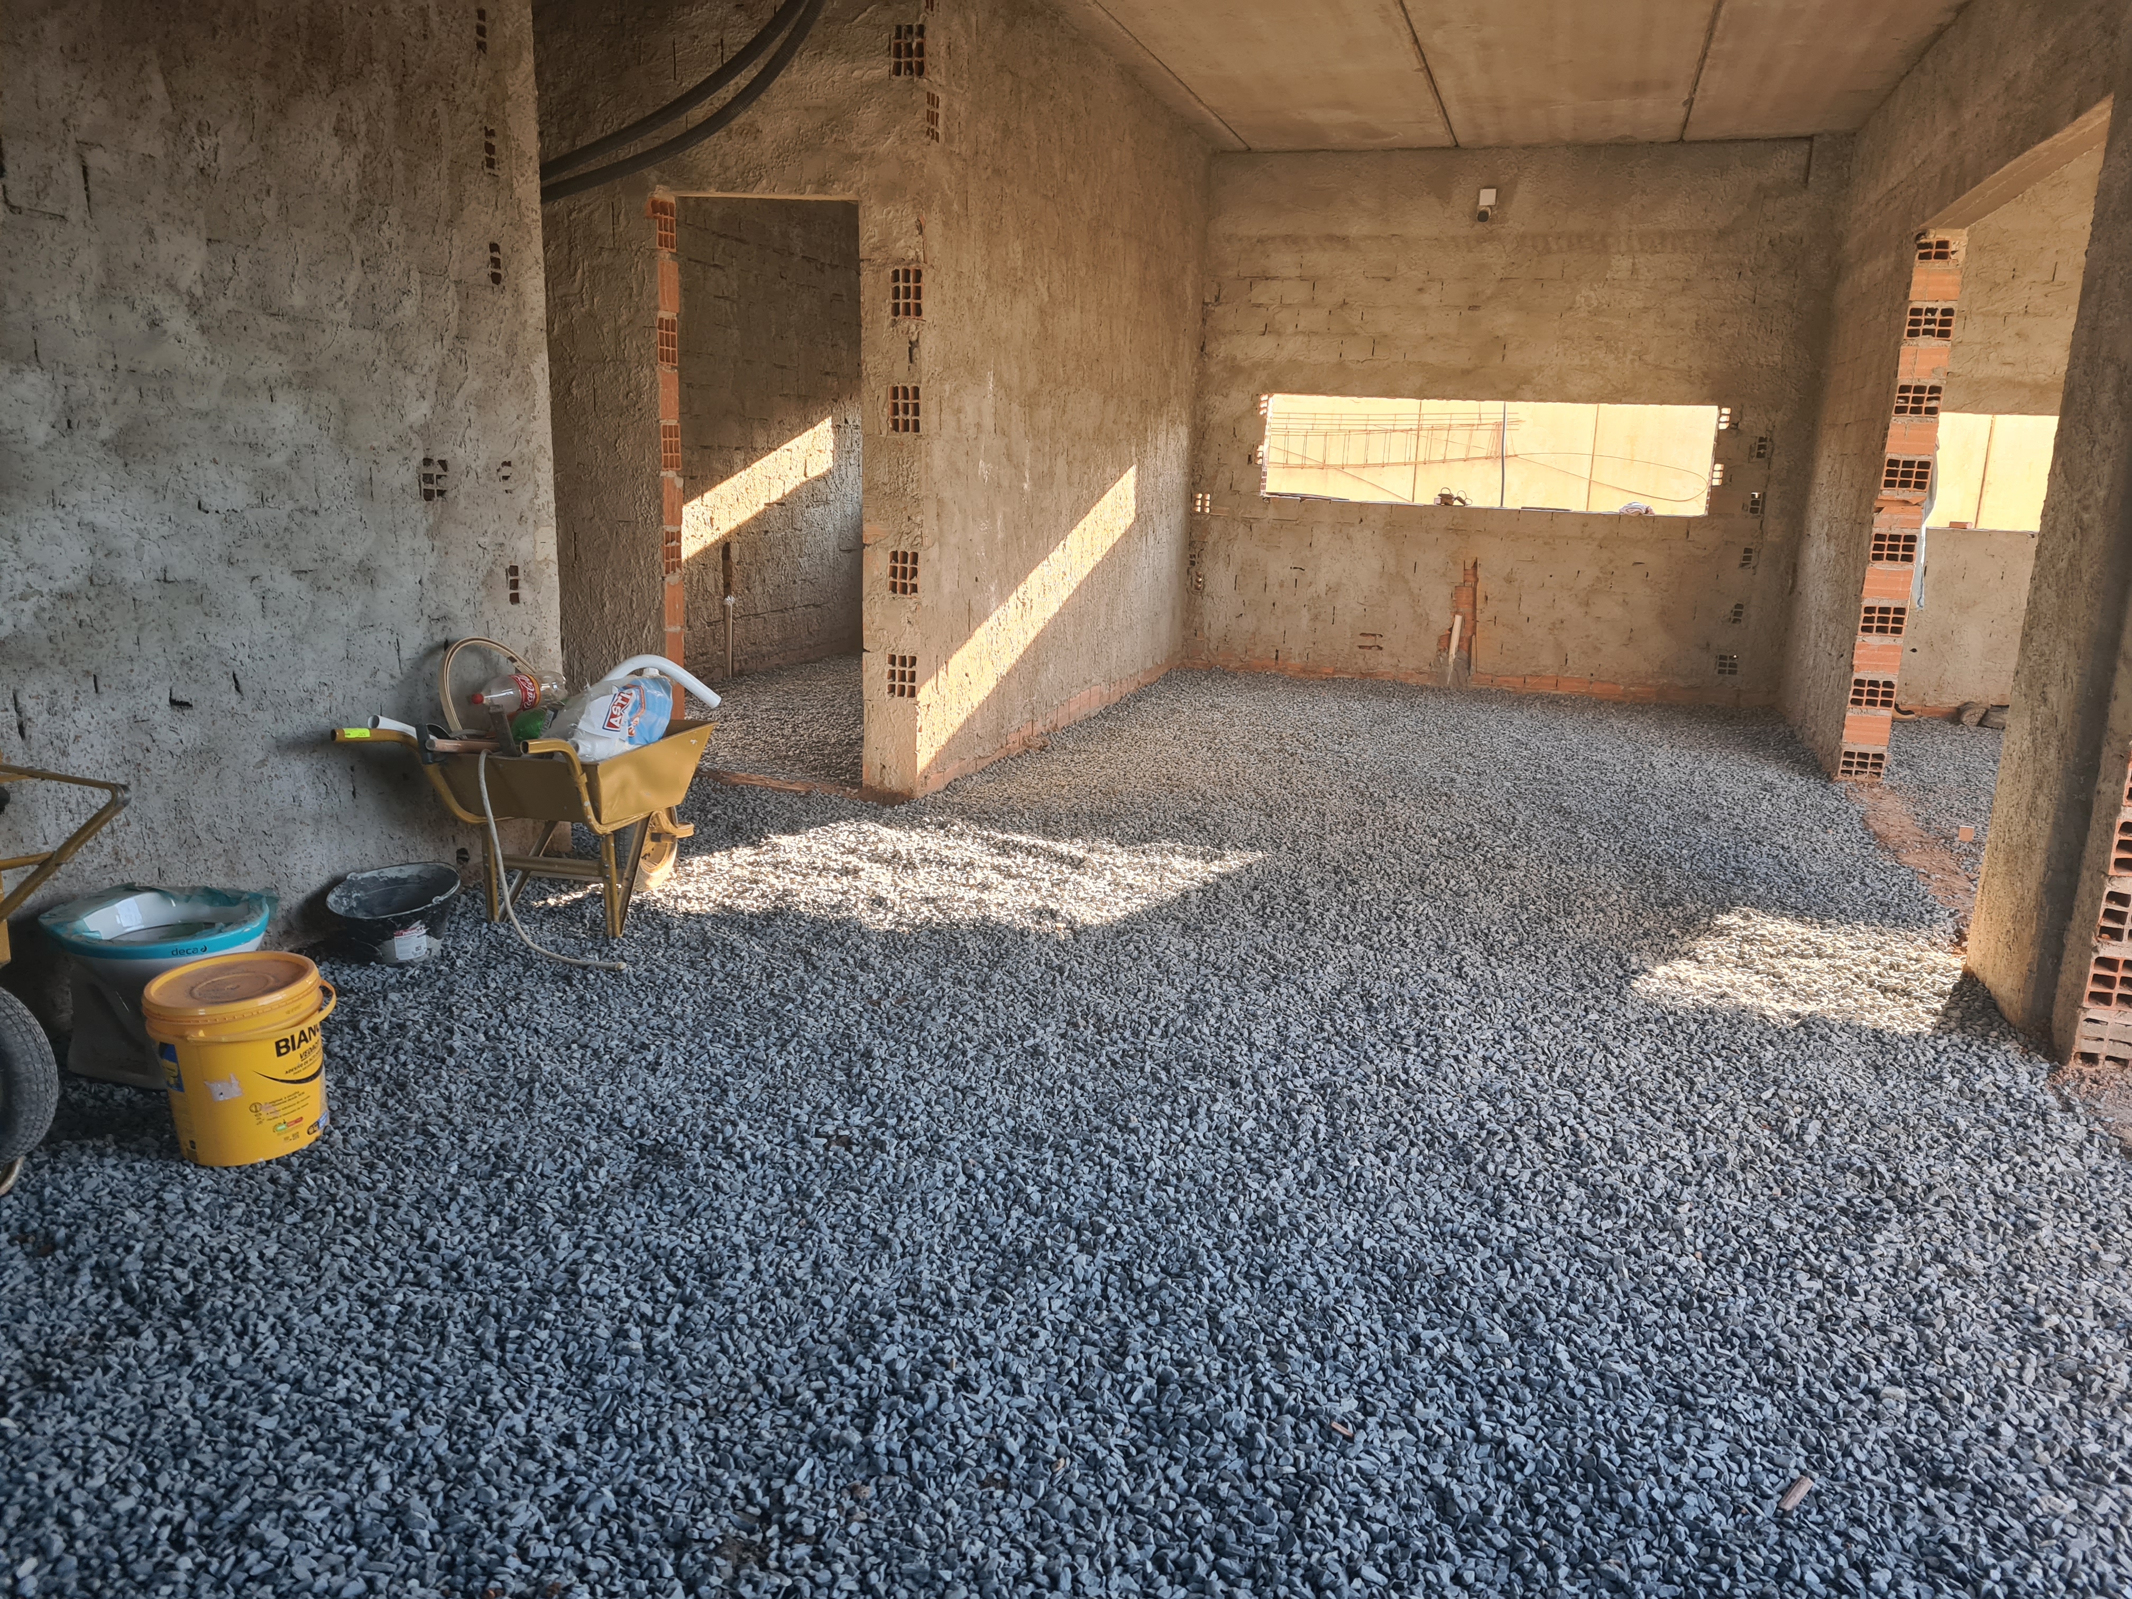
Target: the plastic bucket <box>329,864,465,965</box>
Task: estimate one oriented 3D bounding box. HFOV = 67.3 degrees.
[{"bbox_3d":[-1.779,0.323,4.289,0.335,0.220,0.335,0,18,0],"label":"plastic bucket"}]

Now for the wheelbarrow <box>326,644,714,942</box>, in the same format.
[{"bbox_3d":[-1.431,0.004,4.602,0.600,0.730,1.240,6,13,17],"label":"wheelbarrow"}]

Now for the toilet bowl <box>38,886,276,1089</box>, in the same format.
[{"bbox_3d":[-1.947,0.433,3.455,0.460,0.375,0.370,5,13,12],"label":"toilet bowl"}]

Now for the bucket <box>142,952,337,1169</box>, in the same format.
[{"bbox_3d":[-1.627,0.512,3.181,0.335,0.340,0.315,2,12,0],"label":"bucket"}]

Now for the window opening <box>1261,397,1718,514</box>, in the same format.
[{"bbox_3d":[2.566,-2.137,9.895,2.662,0.620,0.200,6,13,17],"label":"window opening"}]

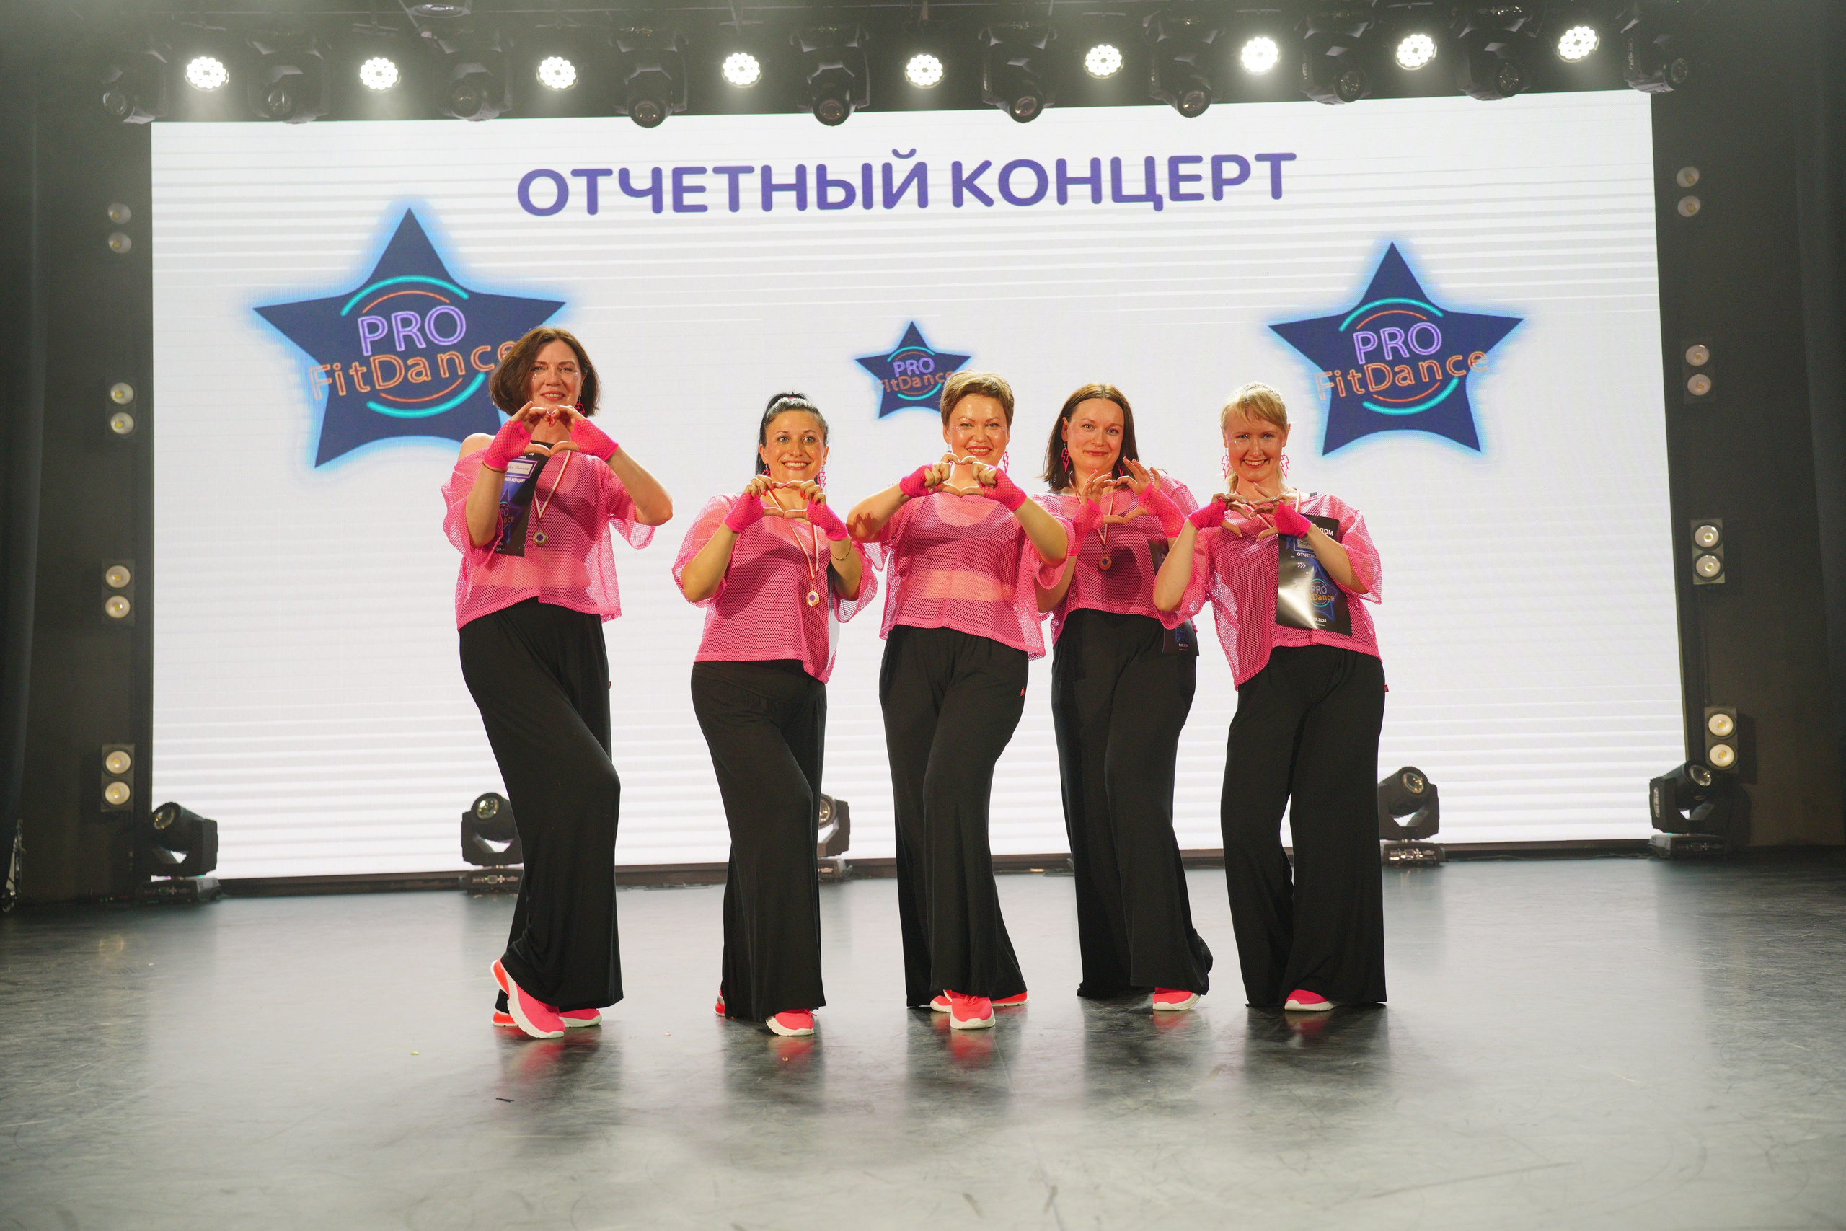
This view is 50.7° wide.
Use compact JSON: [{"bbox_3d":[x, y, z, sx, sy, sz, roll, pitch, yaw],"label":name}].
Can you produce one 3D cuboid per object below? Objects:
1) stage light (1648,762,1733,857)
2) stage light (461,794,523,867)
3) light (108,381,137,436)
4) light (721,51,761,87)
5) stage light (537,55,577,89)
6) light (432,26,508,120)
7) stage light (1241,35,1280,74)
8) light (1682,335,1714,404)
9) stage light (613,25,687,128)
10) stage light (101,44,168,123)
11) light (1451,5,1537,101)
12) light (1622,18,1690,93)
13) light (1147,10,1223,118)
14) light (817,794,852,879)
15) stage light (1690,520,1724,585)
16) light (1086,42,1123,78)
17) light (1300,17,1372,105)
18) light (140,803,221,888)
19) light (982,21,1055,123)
[{"bbox_3d":[3.943,0.996,9.980,0.360,0.496,0.360,-1,-4,-1],"label":"stage light"},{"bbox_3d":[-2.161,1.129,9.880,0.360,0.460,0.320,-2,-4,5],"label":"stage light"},{"bbox_3d":[-4.408,-1.134,10.721,0.178,0.350,0.150,1,-5,-30],"label":"light"},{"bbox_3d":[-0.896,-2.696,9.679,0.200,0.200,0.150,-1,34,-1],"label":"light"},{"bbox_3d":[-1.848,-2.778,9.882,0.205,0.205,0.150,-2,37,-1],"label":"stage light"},{"bbox_3d":[-2.289,-2.743,9.850,0.350,0.440,0.320,-2,-4,4],"label":"light"},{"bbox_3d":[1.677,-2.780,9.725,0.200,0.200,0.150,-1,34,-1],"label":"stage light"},{"bbox_3d":[4.087,-1.275,10.262,0.160,0.335,0.150,-3,-4,23],"label":"light"},{"bbox_3d":[-1.347,-2.653,9.669,0.360,0.531,0.340,-1,-4,-1],"label":"stage light"},{"bbox_3d":[-3.980,-2.696,9.840,0.330,0.410,0.320,-2,-4,7],"label":"stage light"},{"bbox_3d":[2.855,-2.811,9.726,0.360,0.463,0.380,-1,-4,-7],"label":"light"},{"bbox_3d":[3.734,-2.874,9.901,0.350,0.460,0.300,0,-5,-15],"label":"light"},{"bbox_3d":[1.311,-2.716,9.715,0.360,0.533,0.340,-1,-4,-9],"label":"light"},{"bbox_3d":[-0.554,1.126,9.920,0.360,0.480,0.320,0,-4,-16],"label":"light"},{"bbox_3d":[4.343,-0.355,10.777,0.178,0.350,0.150,-4,-5,24],"label":"stage light"},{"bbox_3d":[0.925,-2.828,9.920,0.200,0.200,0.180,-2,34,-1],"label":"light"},{"bbox_3d":[2.106,-2.824,9.930,0.340,0.430,0.320,-1,-4,-10],"label":"light"},{"bbox_3d":[-3.973,1.260,10.422,0.345,0.520,0.300,-2,-5,7],"label":"light"},{"bbox_3d":[0.486,-2.765,9.879,0.350,0.480,0.300,-1,-5,-9],"label":"light"}]

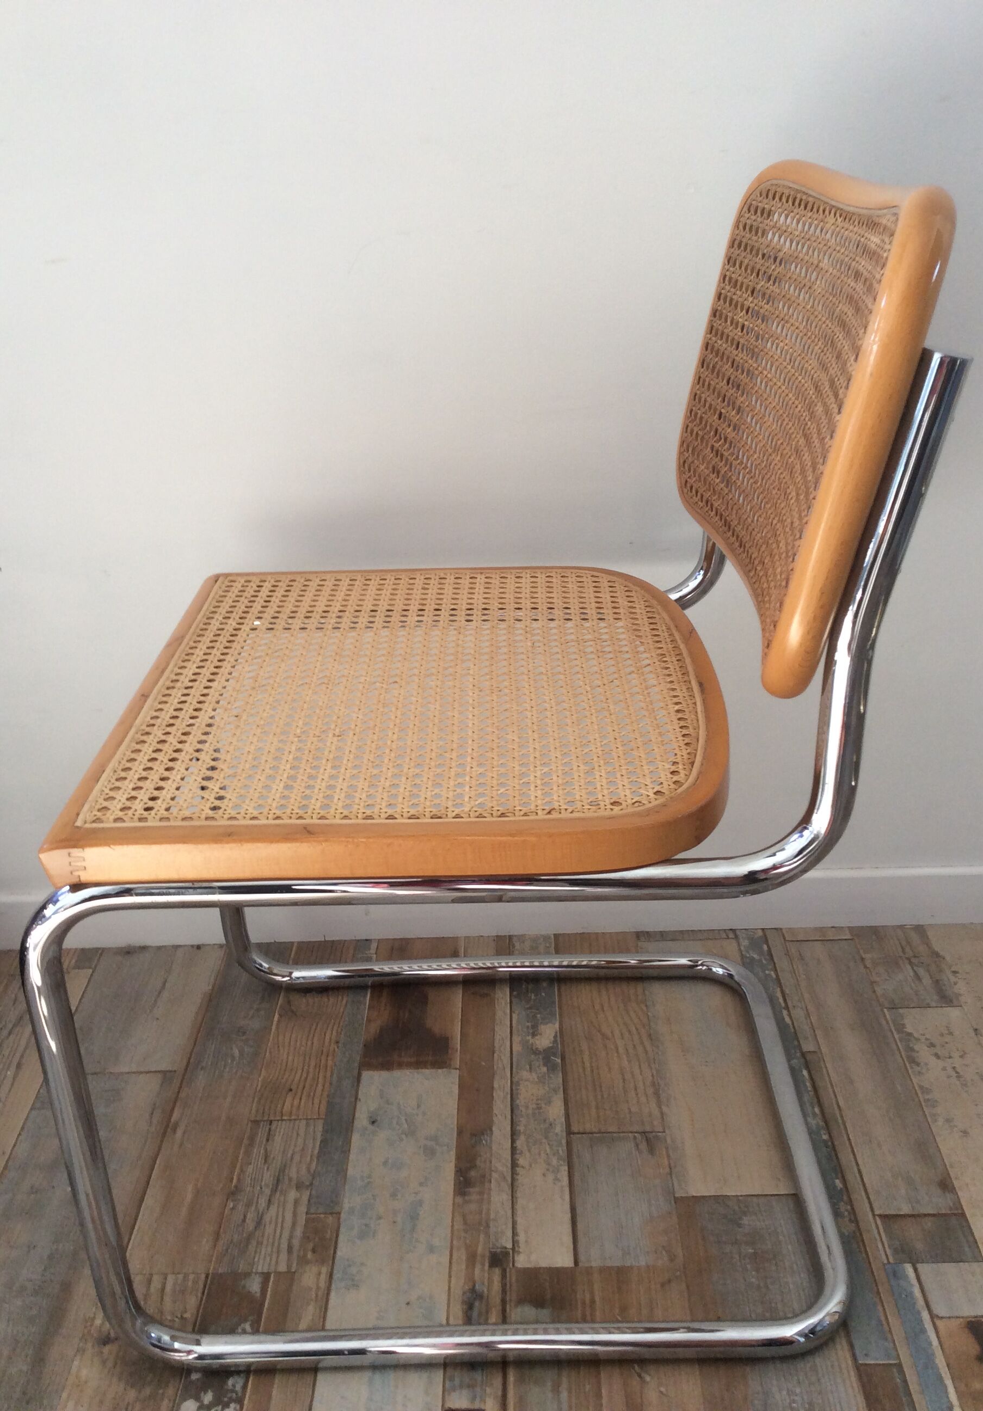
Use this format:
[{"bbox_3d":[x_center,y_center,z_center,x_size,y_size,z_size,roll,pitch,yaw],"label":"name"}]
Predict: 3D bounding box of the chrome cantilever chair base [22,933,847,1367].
[{"bbox_3d":[-0.009,0.195,1.084,0.558,0.419,0.483,-2,25,2],"label":"chrome cantilever chair base"}]

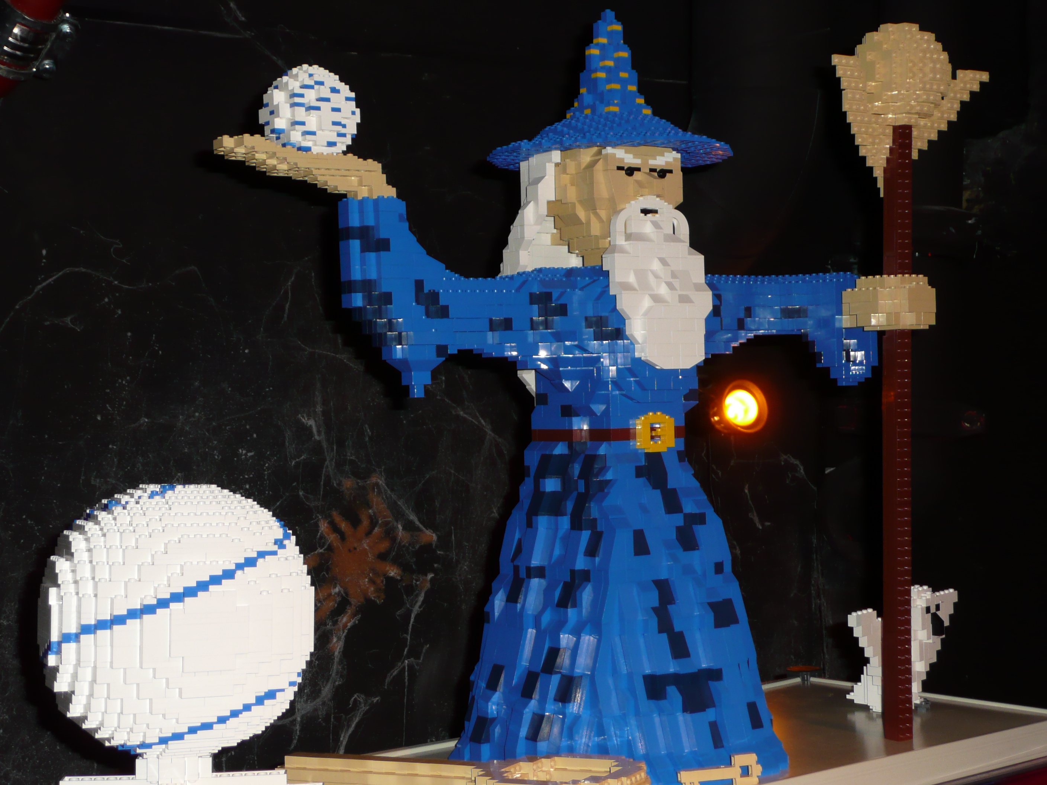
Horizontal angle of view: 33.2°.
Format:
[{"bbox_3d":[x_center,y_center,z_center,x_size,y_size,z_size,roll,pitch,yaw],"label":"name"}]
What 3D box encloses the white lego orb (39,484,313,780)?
[{"bbox_3d":[-0.229,0.152,1.160,0.177,0.183,0.177,0,0,-24],"label":"white lego orb"}]

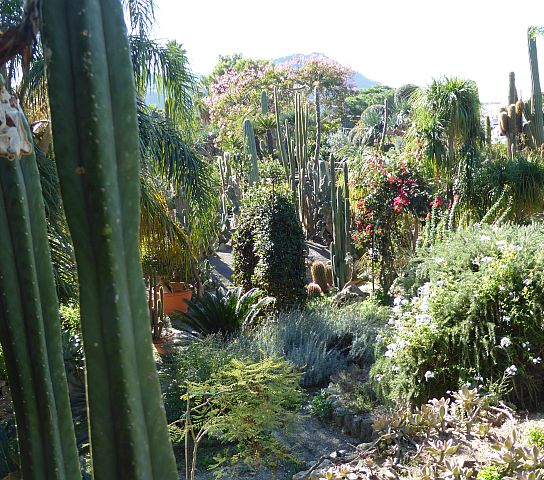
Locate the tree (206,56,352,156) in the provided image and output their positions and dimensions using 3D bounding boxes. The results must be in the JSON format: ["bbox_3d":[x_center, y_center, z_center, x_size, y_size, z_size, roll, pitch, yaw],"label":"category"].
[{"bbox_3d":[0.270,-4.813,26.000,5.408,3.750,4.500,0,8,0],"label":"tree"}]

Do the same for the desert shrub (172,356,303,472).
[{"bbox_3d":[-0.249,1.258,5.200,0.937,0.720,0.800,0,8,0],"label":"desert shrub"}]

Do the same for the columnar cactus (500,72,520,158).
[{"bbox_3d":[6.284,-3.228,19.000,0.527,2.371,0.500,0,8,0],"label":"columnar cactus"}]

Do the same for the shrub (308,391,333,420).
[{"bbox_3d":[0.417,1.423,6.200,0.206,0.230,0.210,0,8,0],"label":"shrub"}]

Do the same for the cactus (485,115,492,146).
[{"bbox_3d":[5.855,-2.961,19.500,0.216,0.865,0.210,0,8,0],"label":"cactus"}]

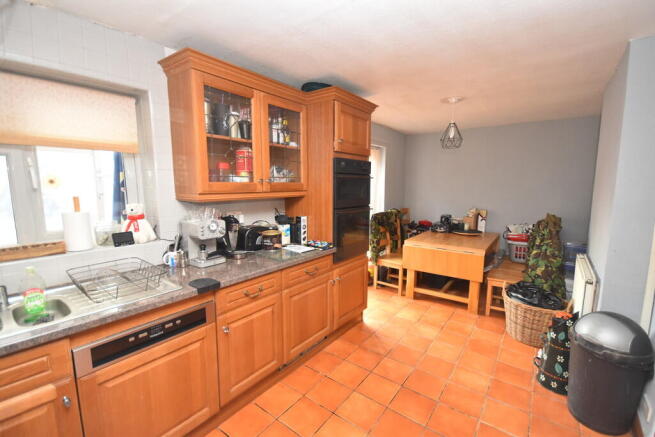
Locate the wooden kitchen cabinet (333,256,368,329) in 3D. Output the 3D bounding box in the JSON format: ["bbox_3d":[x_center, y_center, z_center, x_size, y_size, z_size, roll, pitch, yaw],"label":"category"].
[{"bbox_3d":[0.014,0.674,2.848,0.610,0.570,0.605,4,8,38],"label":"wooden kitchen cabinet"}]

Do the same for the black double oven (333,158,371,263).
[{"bbox_3d":[0.027,-0.100,2.742,0.565,0.902,0.610,4,8,38],"label":"black double oven"}]

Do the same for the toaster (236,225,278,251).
[{"bbox_3d":[-0.581,0.157,2.392,0.170,0.190,0.305,4,8,38],"label":"toaster"}]

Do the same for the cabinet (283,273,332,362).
[{"bbox_3d":[-0.355,0.745,2.372,0.570,0.575,0.595,4,7,38],"label":"cabinet"}]

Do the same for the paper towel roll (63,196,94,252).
[{"bbox_3d":[-1.443,0.029,1.582,0.116,0.313,0.116,4,8,38],"label":"paper towel roll"}]

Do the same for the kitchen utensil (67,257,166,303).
[{"bbox_3d":[-1.120,0.325,1.448,0.475,0.105,0.340,4,7,38],"label":"kitchen utensil"}]

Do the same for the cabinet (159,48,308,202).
[{"bbox_3d":[-0.614,-0.595,2.115,0.365,0.885,1.060,4,8,38],"label":"cabinet"}]

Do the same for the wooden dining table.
[{"bbox_3d":[1.725,0.664,3.753,0.930,0.760,1.300,4,7,38],"label":"wooden dining table"}]

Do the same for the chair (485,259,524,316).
[{"bbox_3d":[2.119,0.607,3.065,0.480,1.000,0.460,4,7,38],"label":"chair"}]

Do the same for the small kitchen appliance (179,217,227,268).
[{"bbox_3d":[-0.877,0.157,1.931,0.272,0.308,0.185,4,7,38],"label":"small kitchen appliance"}]

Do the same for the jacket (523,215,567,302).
[{"bbox_3d":[2.279,0.345,2.848,0.315,0.785,0.480,4,8,38],"label":"jacket"}]

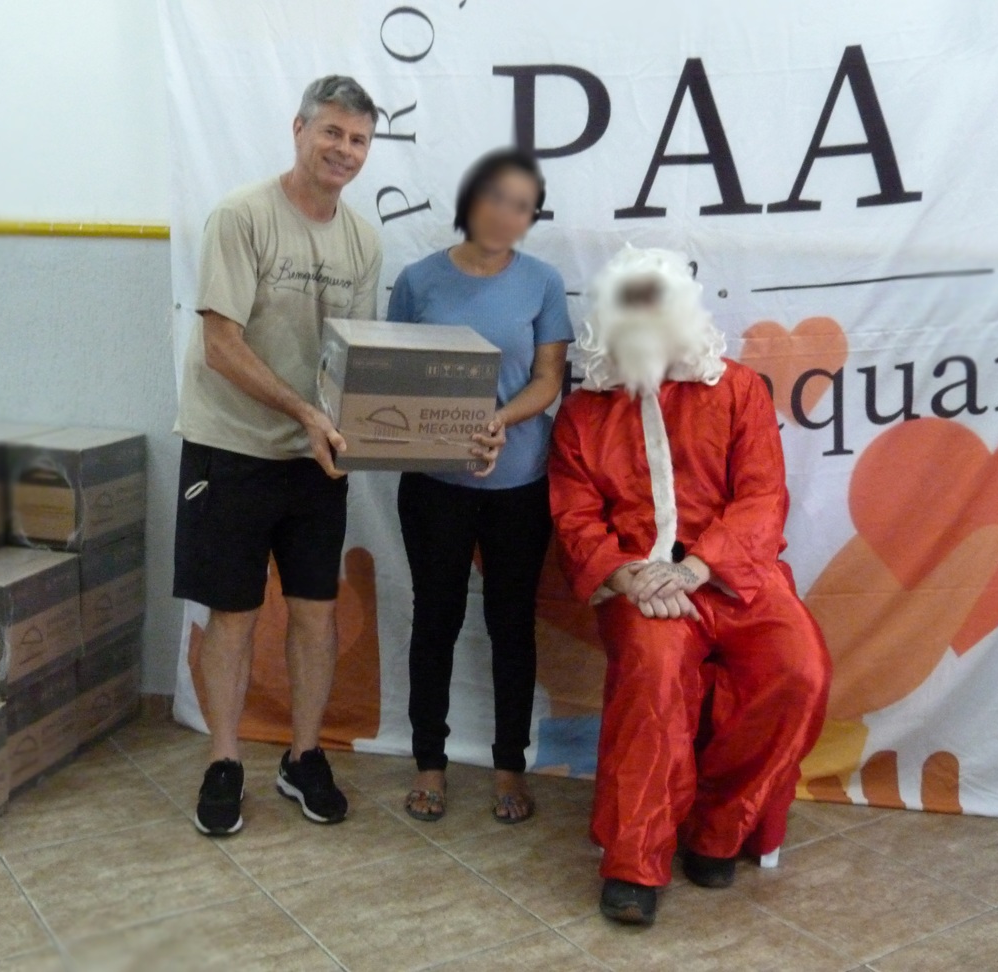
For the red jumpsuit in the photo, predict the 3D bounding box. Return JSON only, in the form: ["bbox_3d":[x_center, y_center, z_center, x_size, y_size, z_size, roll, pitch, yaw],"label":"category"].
[{"bbox_3d":[0.410,0.266,2.893,0.595,1.065,0.610,3,9,2],"label":"red jumpsuit"}]

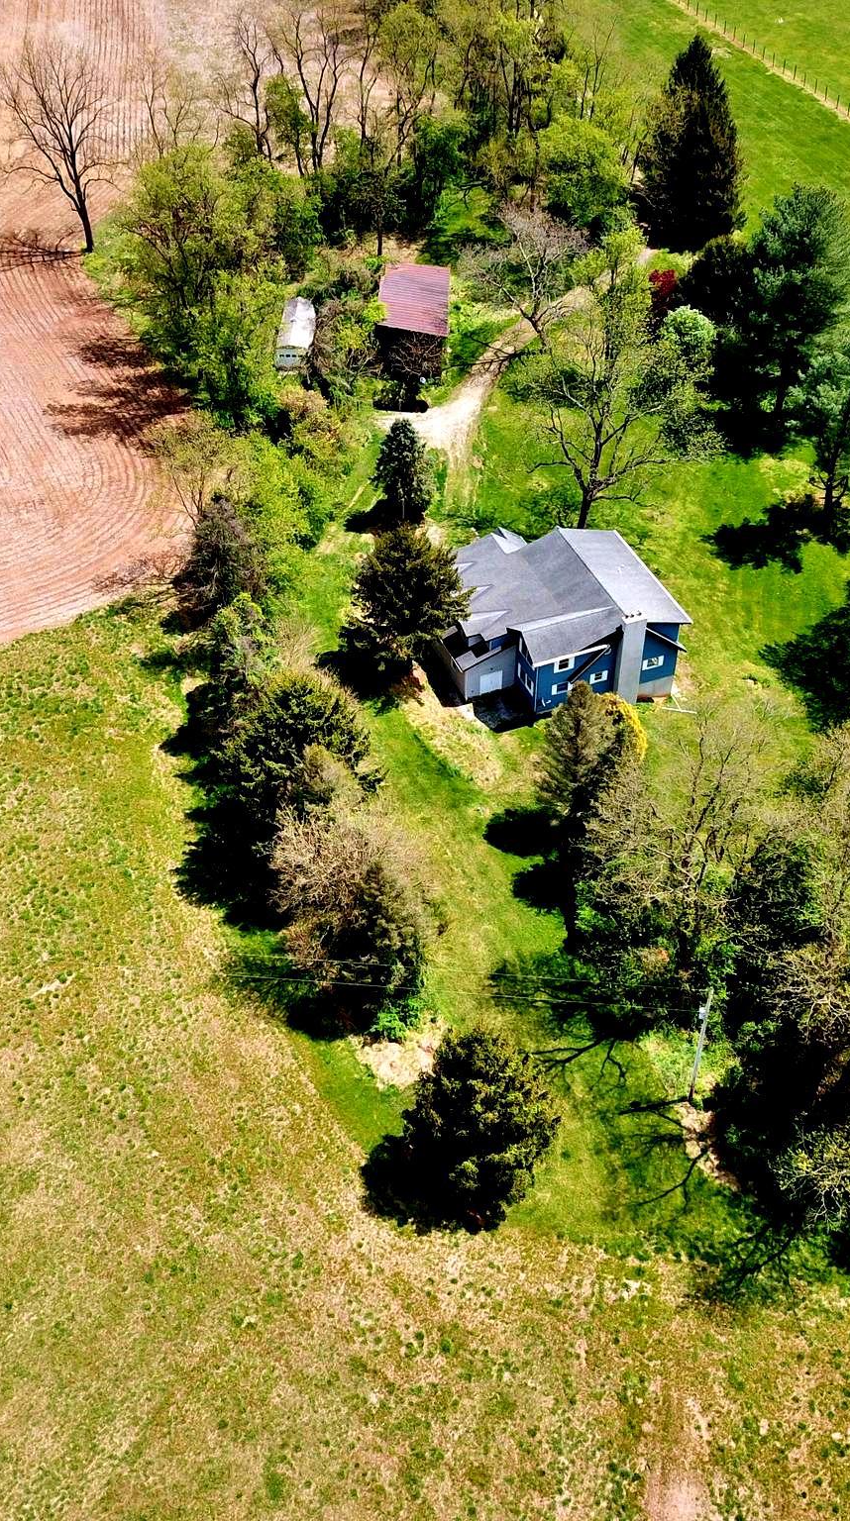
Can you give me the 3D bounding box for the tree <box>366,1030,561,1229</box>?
[{"bbox_3d":[2.842,19.061,85.151,9.200,12.970,9.200,0,43,0],"label":"tree"}]

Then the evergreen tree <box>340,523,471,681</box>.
[{"bbox_3d":[-1.404,-13.839,124.233,9.800,12.790,9.800,0,43,0],"label":"evergreen tree"}]

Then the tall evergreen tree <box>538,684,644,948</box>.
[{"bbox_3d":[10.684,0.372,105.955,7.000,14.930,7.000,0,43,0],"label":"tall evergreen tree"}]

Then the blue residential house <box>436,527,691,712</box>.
[{"bbox_3d":[10.280,-12.413,127.462,18.900,9.700,16.500,-15,45,-16],"label":"blue residential house"}]

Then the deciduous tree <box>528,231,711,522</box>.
[{"bbox_3d":[14.271,-30.583,129.884,15.500,27.570,15.500,0,43,0],"label":"deciduous tree"}]

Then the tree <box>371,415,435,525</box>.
[{"bbox_3d":[-1.835,-26.130,137.532,5.600,10.630,5.600,0,43,0],"label":"tree"}]

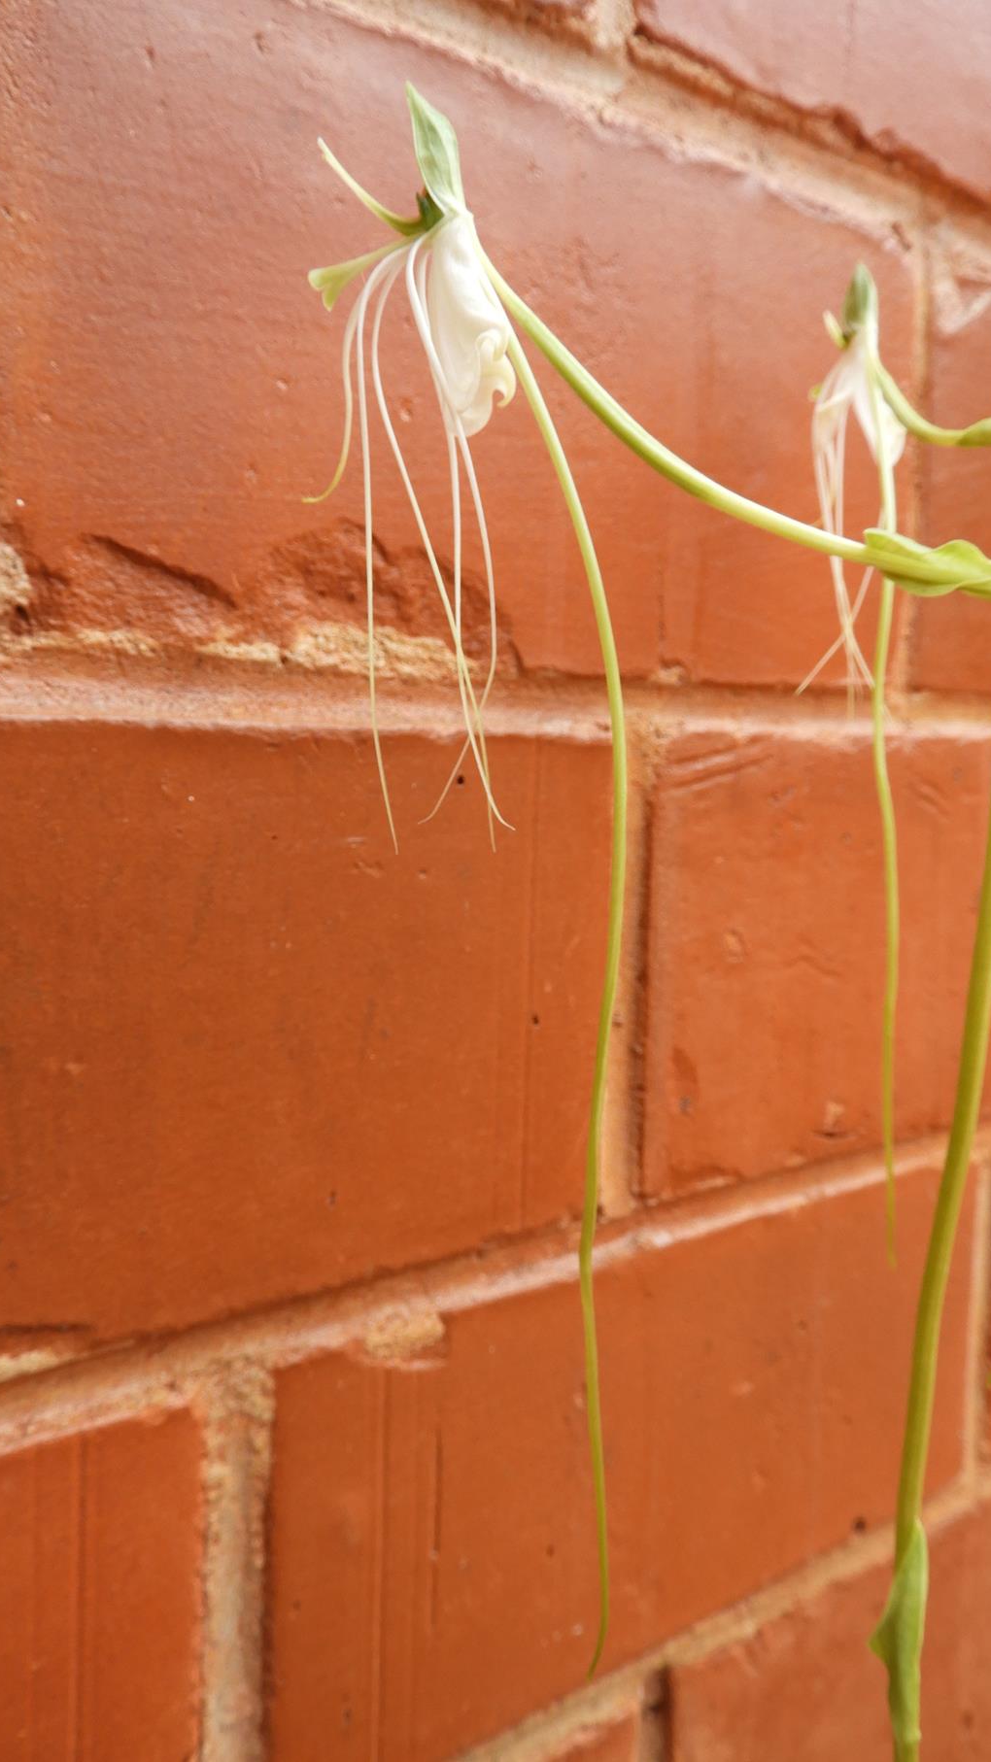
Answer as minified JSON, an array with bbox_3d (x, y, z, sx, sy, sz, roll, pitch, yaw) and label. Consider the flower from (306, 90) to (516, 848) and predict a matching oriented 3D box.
[{"bbox_3d":[-0.011,-0.052,0.160,0.025,0.091,0.028,-1,9,-16],"label":"flower"}]

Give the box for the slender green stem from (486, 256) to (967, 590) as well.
[{"bbox_3d":[0.034,-0.064,0.172,0.074,0.036,0.014,-1,9,-16],"label":"slender green stem"}]

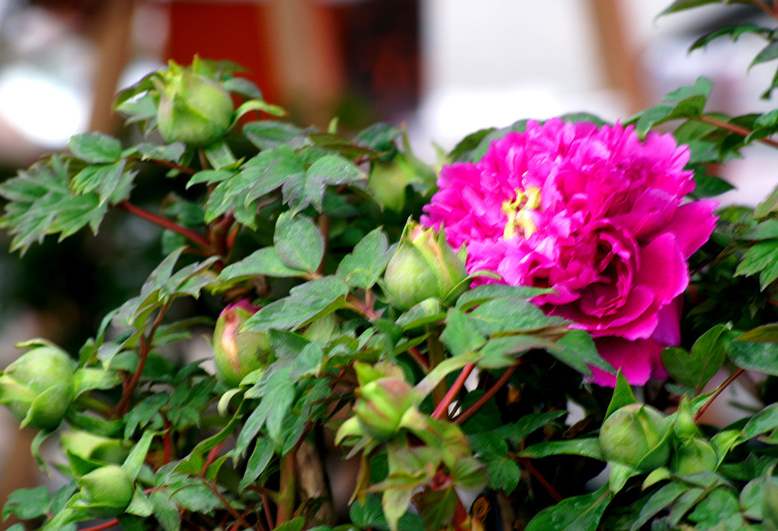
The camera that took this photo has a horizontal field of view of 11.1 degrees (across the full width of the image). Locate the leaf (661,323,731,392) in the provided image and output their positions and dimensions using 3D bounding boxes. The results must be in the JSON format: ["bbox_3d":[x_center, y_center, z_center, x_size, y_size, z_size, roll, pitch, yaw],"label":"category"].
[{"bbox_3d":[0.163,0.049,2.120,0.037,0.035,0.016,0,8,0],"label":"leaf"}]

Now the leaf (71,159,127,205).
[{"bbox_3d":[-0.152,-0.044,2.100,0.030,0.023,0.020,0,8,0],"label":"leaf"}]

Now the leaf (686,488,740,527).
[{"bbox_3d":[0.166,0.124,2.050,0.027,0.007,0.022,-11,43,-4],"label":"leaf"}]

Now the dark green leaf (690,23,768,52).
[{"bbox_3d":[0.188,-0.126,2.200,0.046,0.010,0.022,-11,18,-13],"label":"dark green leaf"}]

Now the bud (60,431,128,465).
[{"bbox_3d":[-0.158,0.098,2.140,0.032,0.026,0.026,32,6,-18],"label":"bud"}]

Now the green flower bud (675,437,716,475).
[{"bbox_3d":[0.159,0.100,2.070,0.023,0.022,0.024,0,8,0],"label":"green flower bud"}]

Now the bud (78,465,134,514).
[{"bbox_3d":[-0.146,0.116,2.060,0.028,0.025,0.025,31,6,-27],"label":"bud"}]

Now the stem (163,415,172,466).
[{"bbox_3d":[-0.115,0.091,2.080,0.004,0.027,0.004,0,8,0],"label":"stem"}]

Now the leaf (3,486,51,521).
[{"bbox_3d":[-0.188,0.124,2.080,0.025,0.007,0.020,-12,39,-16],"label":"leaf"}]

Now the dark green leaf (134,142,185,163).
[{"bbox_3d":[-0.121,-0.059,2.100,0.025,0.006,0.020,-9,31,-15],"label":"dark green leaf"}]

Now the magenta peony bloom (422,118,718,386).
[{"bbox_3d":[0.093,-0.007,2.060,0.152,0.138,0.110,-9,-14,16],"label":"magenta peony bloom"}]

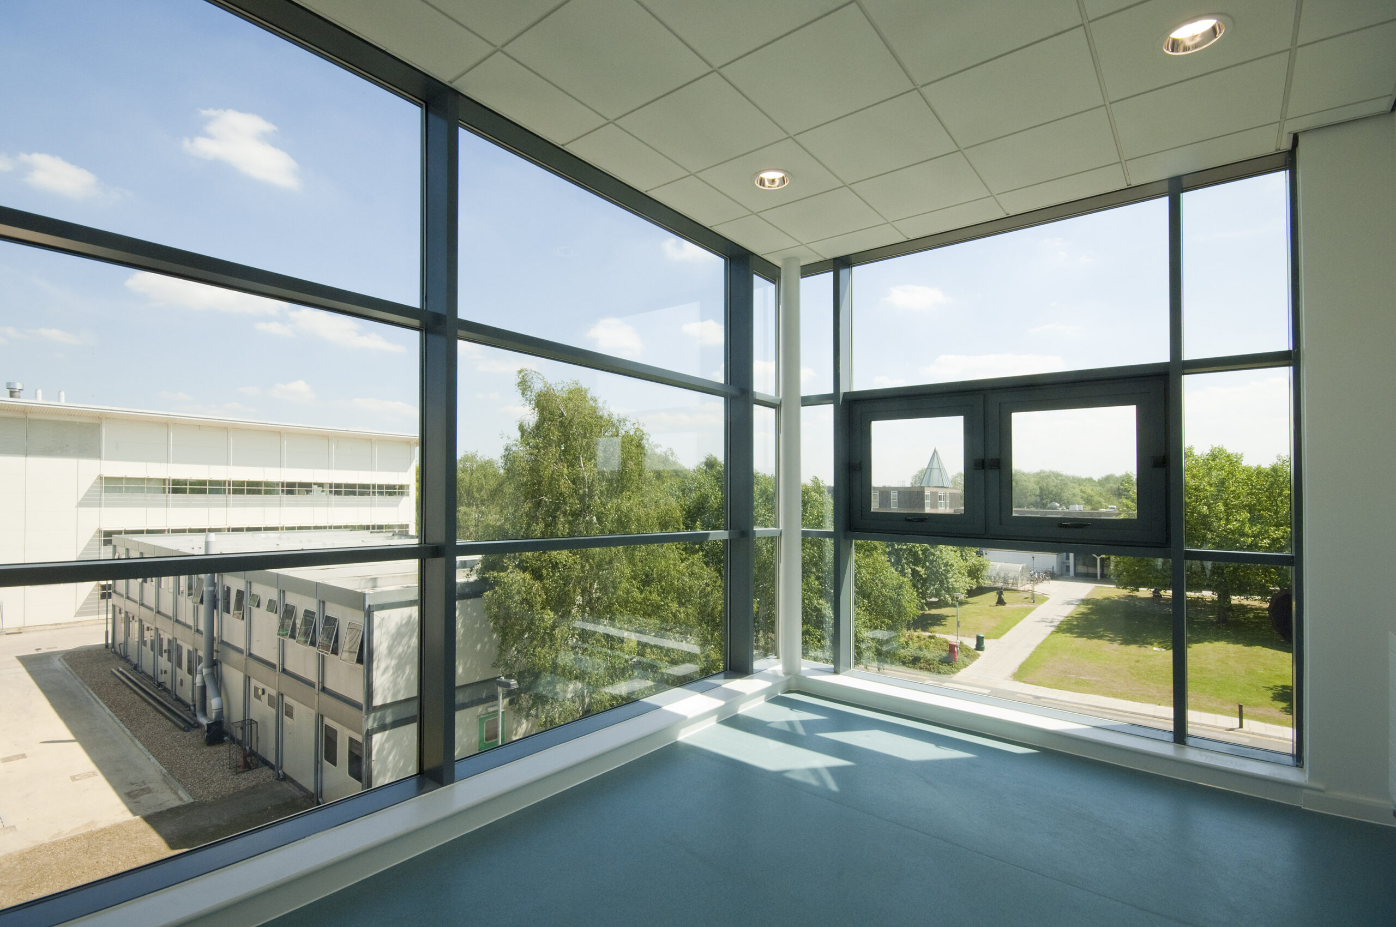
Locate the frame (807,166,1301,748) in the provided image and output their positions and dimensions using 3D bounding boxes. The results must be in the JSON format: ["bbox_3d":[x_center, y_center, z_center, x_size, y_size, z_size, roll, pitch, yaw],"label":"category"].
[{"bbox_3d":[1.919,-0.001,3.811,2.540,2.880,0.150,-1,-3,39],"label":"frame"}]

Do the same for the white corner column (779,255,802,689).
[{"bbox_3d":[0.676,0.032,4.500,0.155,2.990,0.155,1,-2,0],"label":"white corner column"}]

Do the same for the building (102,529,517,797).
[{"bbox_3d":[-16.573,6.955,29.672,28.705,6.272,12.000,-1,-3,37],"label":"building"}]

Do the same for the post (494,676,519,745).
[{"bbox_3d":[-5.007,7.650,15.969,0.650,4.150,0.400,-1,-3,39],"label":"post"}]

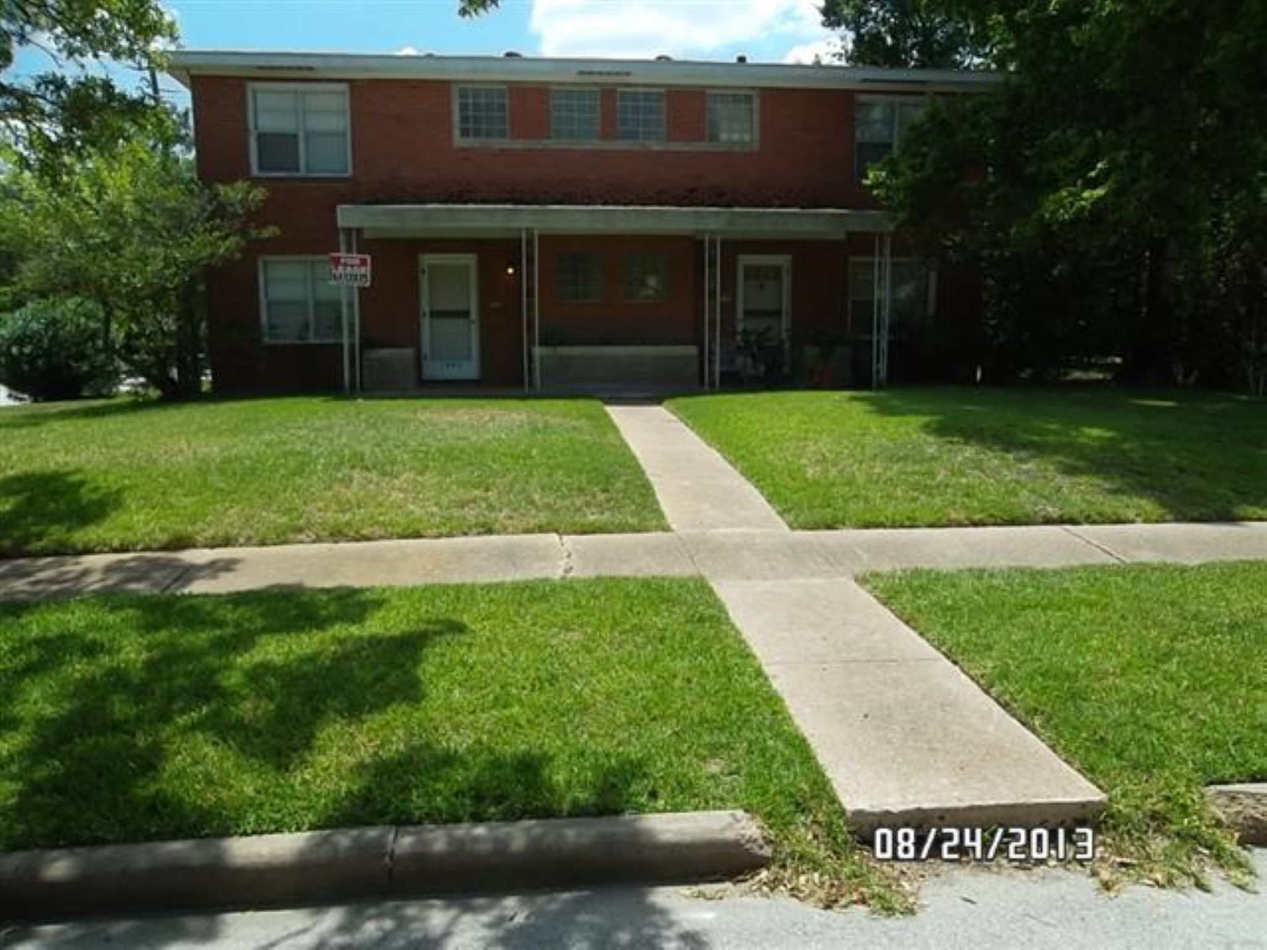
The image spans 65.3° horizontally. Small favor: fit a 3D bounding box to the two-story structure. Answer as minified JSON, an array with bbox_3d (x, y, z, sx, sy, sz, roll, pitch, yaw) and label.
[{"bbox_3d":[-0.652,-4.681,19.412,13.850,5.500,10.000,-1,9,-4],"label":"two-story structure"}]

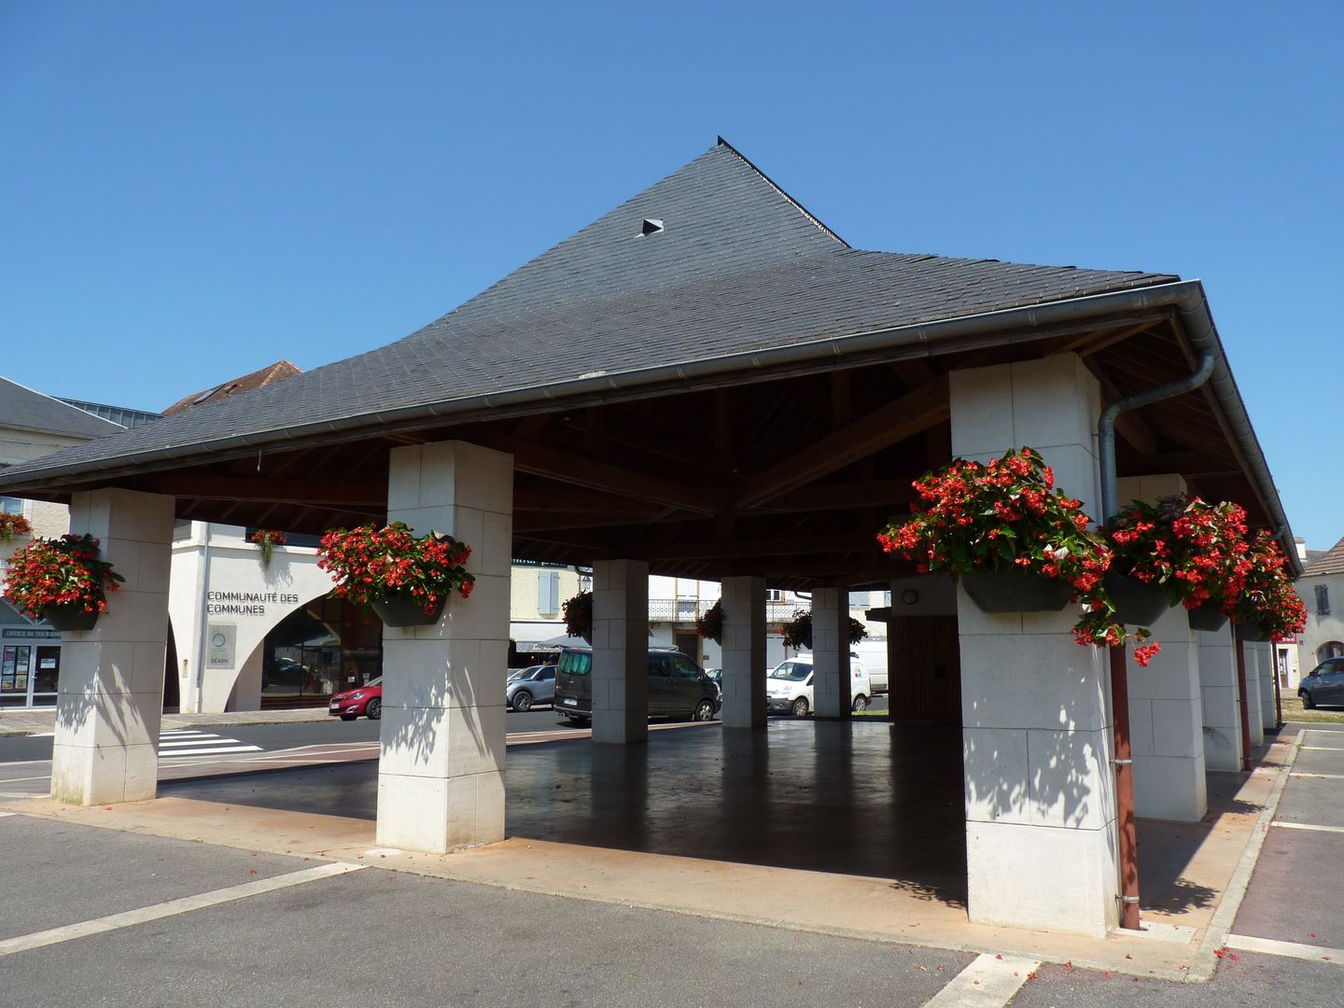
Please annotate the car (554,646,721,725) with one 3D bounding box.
[{"bbox_3d":[-0.780,5.315,30.805,4.970,2.080,1.970,7,-11,-39],"label":"car"}]

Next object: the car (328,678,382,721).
[{"bbox_3d":[-8.259,5.809,32.321,4.250,1.460,1.810,8,-11,-41],"label":"car"}]

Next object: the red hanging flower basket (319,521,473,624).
[{"bbox_3d":[-2.389,0.603,9.060,1.200,0.820,0.720,-5,-10,31],"label":"red hanging flower basket"}]

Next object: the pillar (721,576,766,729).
[{"bbox_3d":[1.717,3.492,24.775,0.760,3.461,0.755,-5,-10,32],"label":"pillar"}]

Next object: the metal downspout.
[{"bbox_3d":[2.925,0.774,6.168,0.722,3.383,0.107,-5,-10,32],"label":"metal downspout"}]

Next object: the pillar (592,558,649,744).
[{"bbox_3d":[-1.000,2.859,20.465,0.760,3.452,0.755,-5,-10,32],"label":"pillar"}]

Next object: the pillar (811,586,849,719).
[{"bbox_3d":[4.514,4.193,29.609,0.810,3.570,0.786,-5,-10,31],"label":"pillar"}]

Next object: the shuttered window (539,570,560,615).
[{"bbox_3d":[-4.918,3.572,42.000,0.900,1.680,0.120,6,-10,-37],"label":"shuttered window"}]

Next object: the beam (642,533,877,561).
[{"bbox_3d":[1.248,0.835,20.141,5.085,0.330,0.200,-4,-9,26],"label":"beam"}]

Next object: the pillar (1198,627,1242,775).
[{"bbox_3d":[8.082,2.209,15.966,0.810,3.570,0.786,-5,-10,31],"label":"pillar"}]

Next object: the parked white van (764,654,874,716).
[{"bbox_3d":[4.596,5.988,34.790,4.380,1.860,1.820,6,-10,-37],"label":"parked white van"}]

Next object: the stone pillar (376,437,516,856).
[{"bbox_3d":[-2.065,1.269,9.654,0.810,3.570,0.786,-5,-10,31],"label":"stone pillar"}]

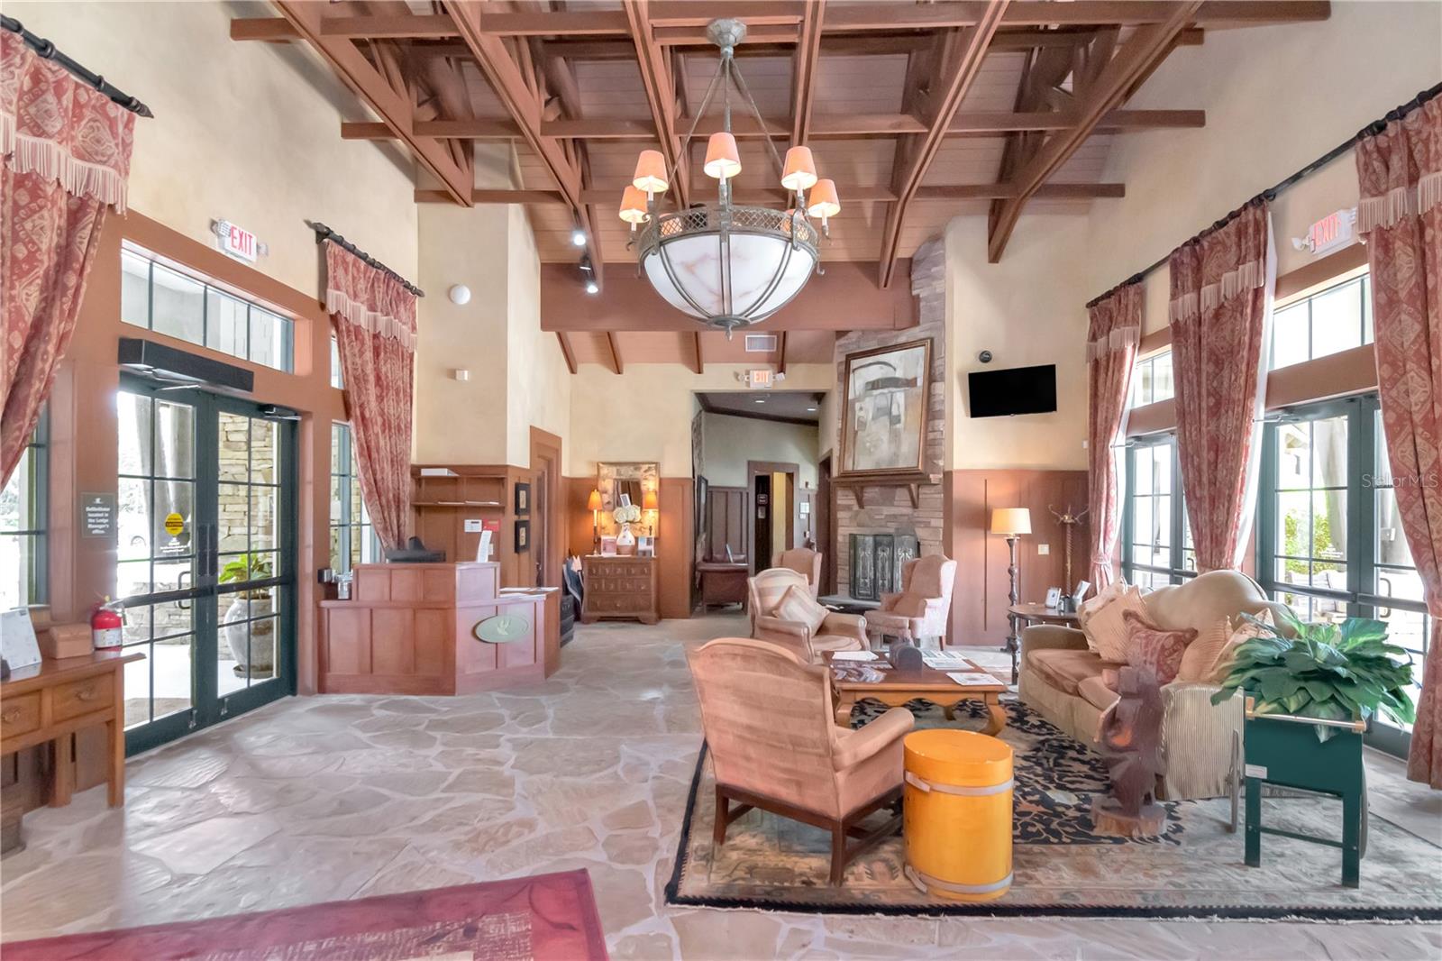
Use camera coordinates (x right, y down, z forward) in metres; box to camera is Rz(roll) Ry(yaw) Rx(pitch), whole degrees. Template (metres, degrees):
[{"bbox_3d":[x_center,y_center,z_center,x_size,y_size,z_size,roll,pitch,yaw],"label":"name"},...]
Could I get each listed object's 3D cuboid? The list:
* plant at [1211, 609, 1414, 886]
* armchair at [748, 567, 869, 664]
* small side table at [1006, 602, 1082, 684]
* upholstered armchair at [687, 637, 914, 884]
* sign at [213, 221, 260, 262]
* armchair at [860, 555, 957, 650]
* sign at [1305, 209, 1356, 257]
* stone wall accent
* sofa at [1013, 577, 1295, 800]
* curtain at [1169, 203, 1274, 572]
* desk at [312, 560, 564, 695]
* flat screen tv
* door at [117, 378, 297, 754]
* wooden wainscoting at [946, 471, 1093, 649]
[{"bbox_3d":[2.630,1.158,2.934,0.714,1.034,0.699,-1,-3,31],"label":"plant"},{"bbox_3d":[0.800,1.350,5.850,0.780,1.020,0.820,1,-2,-39],"label":"armchair"},{"bbox_3d":[3.070,1.530,5.950,0.820,0.670,0.820,0,-2,3],"label":"small side table"},{"bbox_3d":[0.430,1.200,3.086,0.760,0.965,0.775,-2,-3,36],"label":"upholstered armchair"},{"bbox_3d":[-3.481,-1.732,4.621,0.106,0.198,0.471,0,-2,3],"label":"sign"},{"bbox_3d":[2.082,1.369,7.144,0.790,1.056,0.745,2,-3,-34],"label":"armchair"},{"bbox_3d":[4.053,-1.643,4.240,0.080,0.200,0.330,0,-2,3],"label":"sign"},{"bbox_3d":[2.265,-0.517,8.360,0.638,4.773,1.642,2,-3,-42],"label":"stone wall accent"},{"bbox_3d":[2.842,1.186,4.332,0.927,1.125,1.824,0,-2,2],"label":"sofa"},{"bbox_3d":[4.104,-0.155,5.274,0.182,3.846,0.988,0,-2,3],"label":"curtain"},{"bbox_3d":[-2.540,1.300,5.970,1.870,1.120,0.950,0,-2,3],"label":"desk"},{"bbox_3d":[3.267,-0.989,7.180,0.900,0.515,0.070,-1,5,28],"label":"flat screen tv"},{"bbox_3d":[-3.745,0.583,4.740,0.100,2.430,1.620,0,-2,3],"label":"door"},{"bbox_3d":[3.450,0.900,7.460,1.700,2.080,0.080,0,-2,3],"label":"wooden wainscoting"}]

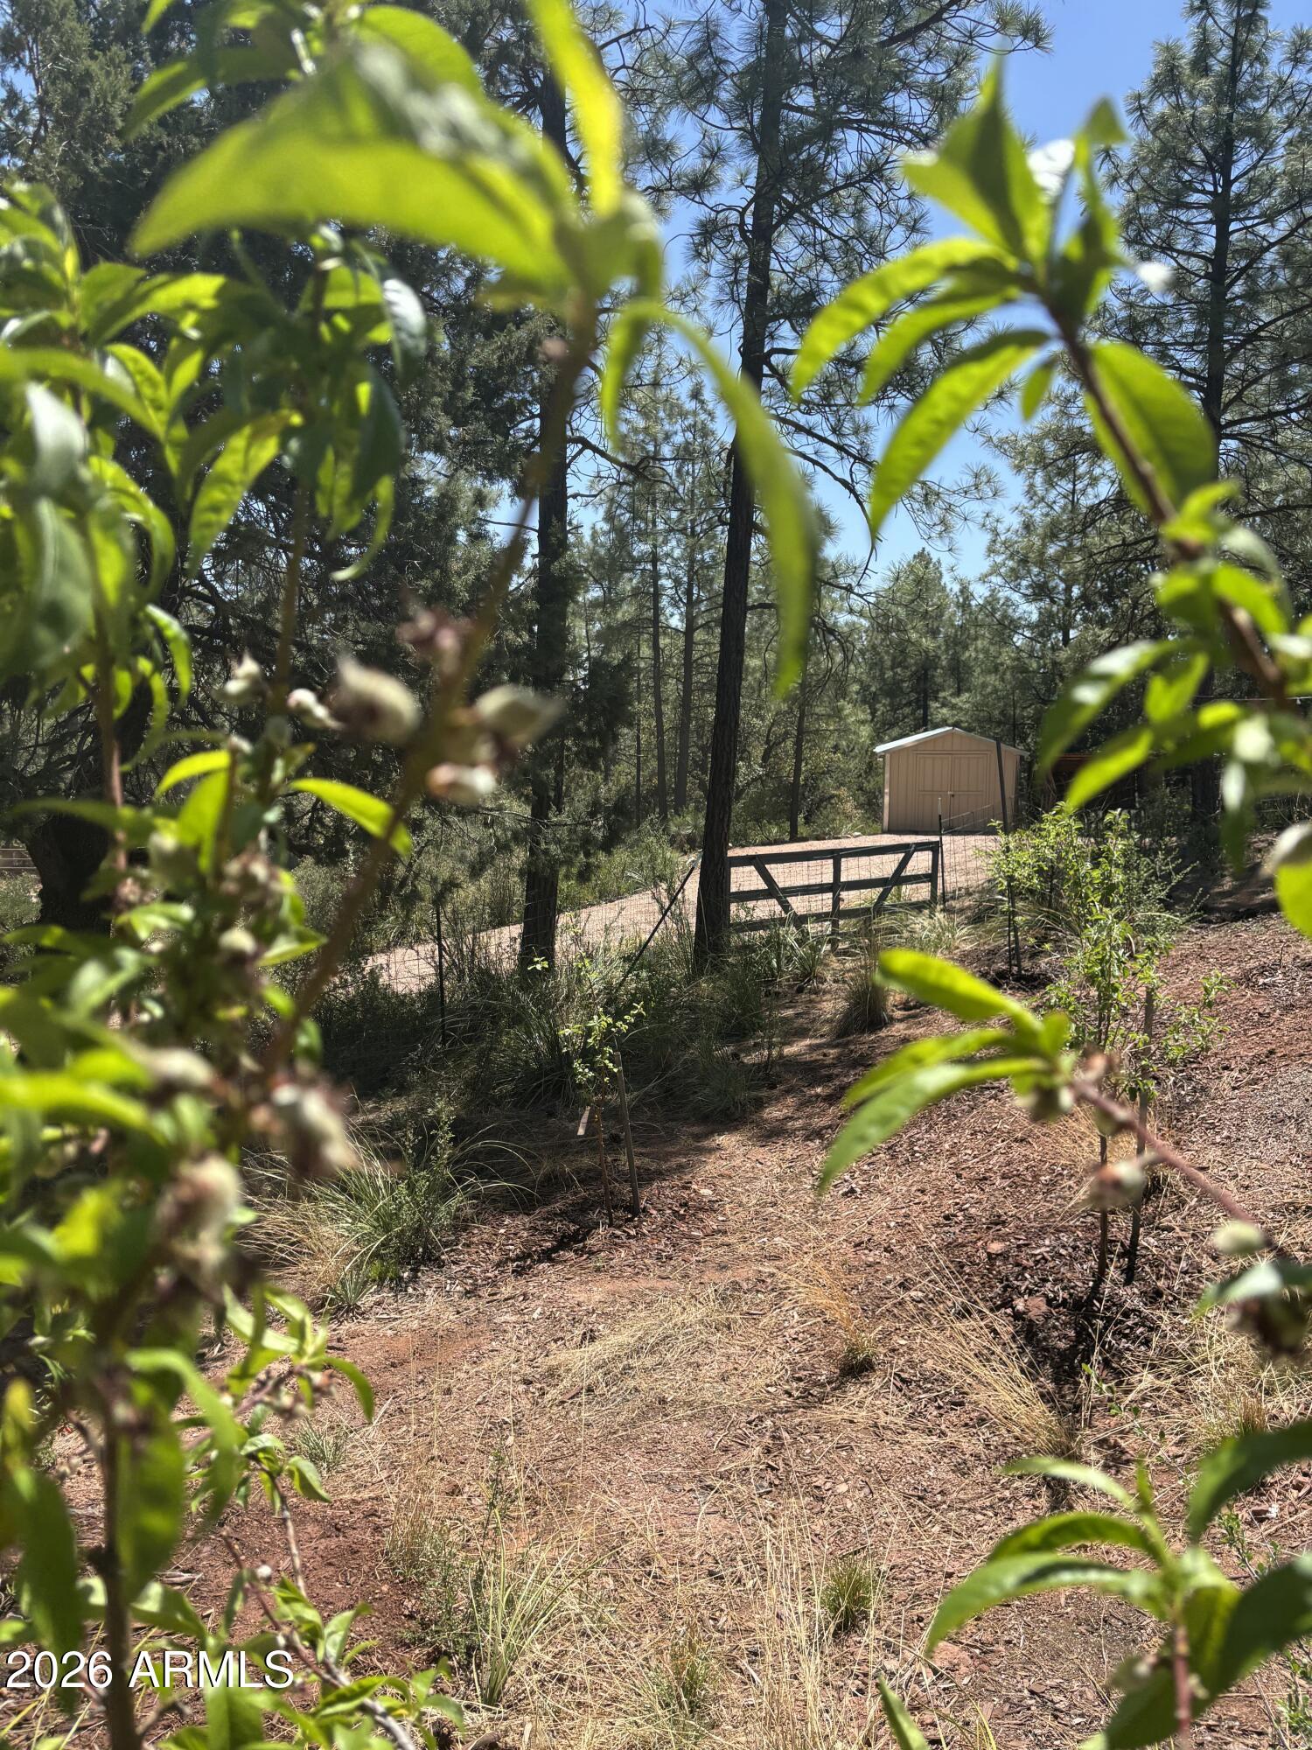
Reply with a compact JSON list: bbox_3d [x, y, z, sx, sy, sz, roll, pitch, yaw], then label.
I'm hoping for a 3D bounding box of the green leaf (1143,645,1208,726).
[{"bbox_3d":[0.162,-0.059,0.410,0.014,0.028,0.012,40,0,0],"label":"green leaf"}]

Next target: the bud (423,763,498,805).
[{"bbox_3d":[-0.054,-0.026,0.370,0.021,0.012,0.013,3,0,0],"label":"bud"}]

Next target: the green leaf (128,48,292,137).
[{"bbox_3d":[-0.186,-0.328,0.550,0.080,0.019,0.021,-25,0,0],"label":"green leaf"}]

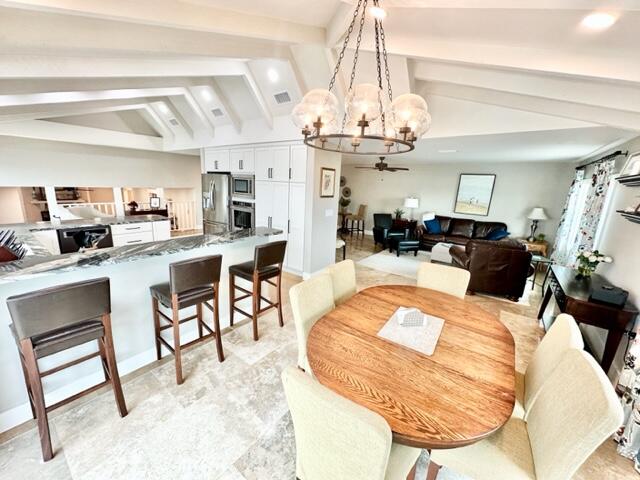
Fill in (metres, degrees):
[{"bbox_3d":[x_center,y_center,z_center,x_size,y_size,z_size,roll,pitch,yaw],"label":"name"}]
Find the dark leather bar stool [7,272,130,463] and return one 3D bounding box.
[{"bbox_3d":[-1.700,0.752,1.749,0.500,1.050,0.440,11,14,34],"label":"dark leather bar stool"}]

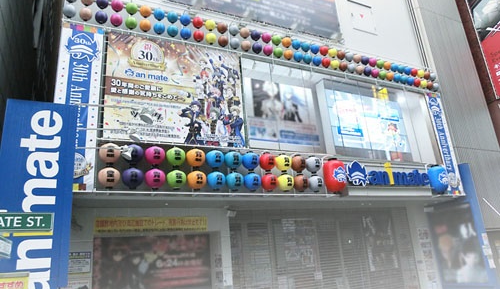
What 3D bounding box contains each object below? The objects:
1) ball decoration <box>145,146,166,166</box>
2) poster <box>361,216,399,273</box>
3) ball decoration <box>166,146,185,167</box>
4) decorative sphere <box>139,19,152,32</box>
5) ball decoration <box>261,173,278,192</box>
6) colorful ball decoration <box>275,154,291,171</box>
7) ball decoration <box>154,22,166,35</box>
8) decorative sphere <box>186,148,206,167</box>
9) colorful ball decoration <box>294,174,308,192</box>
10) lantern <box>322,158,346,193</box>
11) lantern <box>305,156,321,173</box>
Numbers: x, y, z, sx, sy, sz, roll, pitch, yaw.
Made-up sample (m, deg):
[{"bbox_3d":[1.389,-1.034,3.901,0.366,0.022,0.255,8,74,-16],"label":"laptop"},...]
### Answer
[{"bbox_3d":[-1.858,0.216,7.081,0.370,0.380,0.370,4,-19,-25],"label":"ball decoration"},{"bbox_3d":[4.285,3.184,11.840,1.260,1.730,0.020,4,-19,-25],"label":"poster"},{"bbox_3d":[-1.660,0.303,8.171,0.425,0.450,0.425,5,-20,-26],"label":"ball decoration"},{"bbox_3d":[-2.564,-2.911,8.892,0.280,0.295,0.280,5,-20,-26],"label":"decorative sphere"},{"bbox_3d":[0.497,0.955,9.060,0.425,0.450,0.425,-4,-18,-1],"label":"ball decoration"},{"bbox_3d":[0.849,0.474,8.964,0.404,0.448,0.404,-4,-17,-1],"label":"colorful ball decoration"},{"bbox_3d":[-2.139,-2.745,8.585,0.258,0.281,0.258,4,-19,-25],"label":"ball decoration"},{"bbox_3d":[-1.112,0.262,7.463,0.390,0.410,0.390,4,-19,-26],"label":"decorative sphere"},{"bbox_3d":[1.296,0.970,9.016,0.404,0.448,0.404,4,-19,-25],"label":"colorful ball decoration"},{"bbox_3d":[2.248,0.831,9.506,0.581,0.936,0.581,4,-19,-25],"label":"lantern"},{"bbox_3d":[1.657,0.535,9.348,0.404,0.448,0.404,4,-19,-25],"label":"lantern"}]

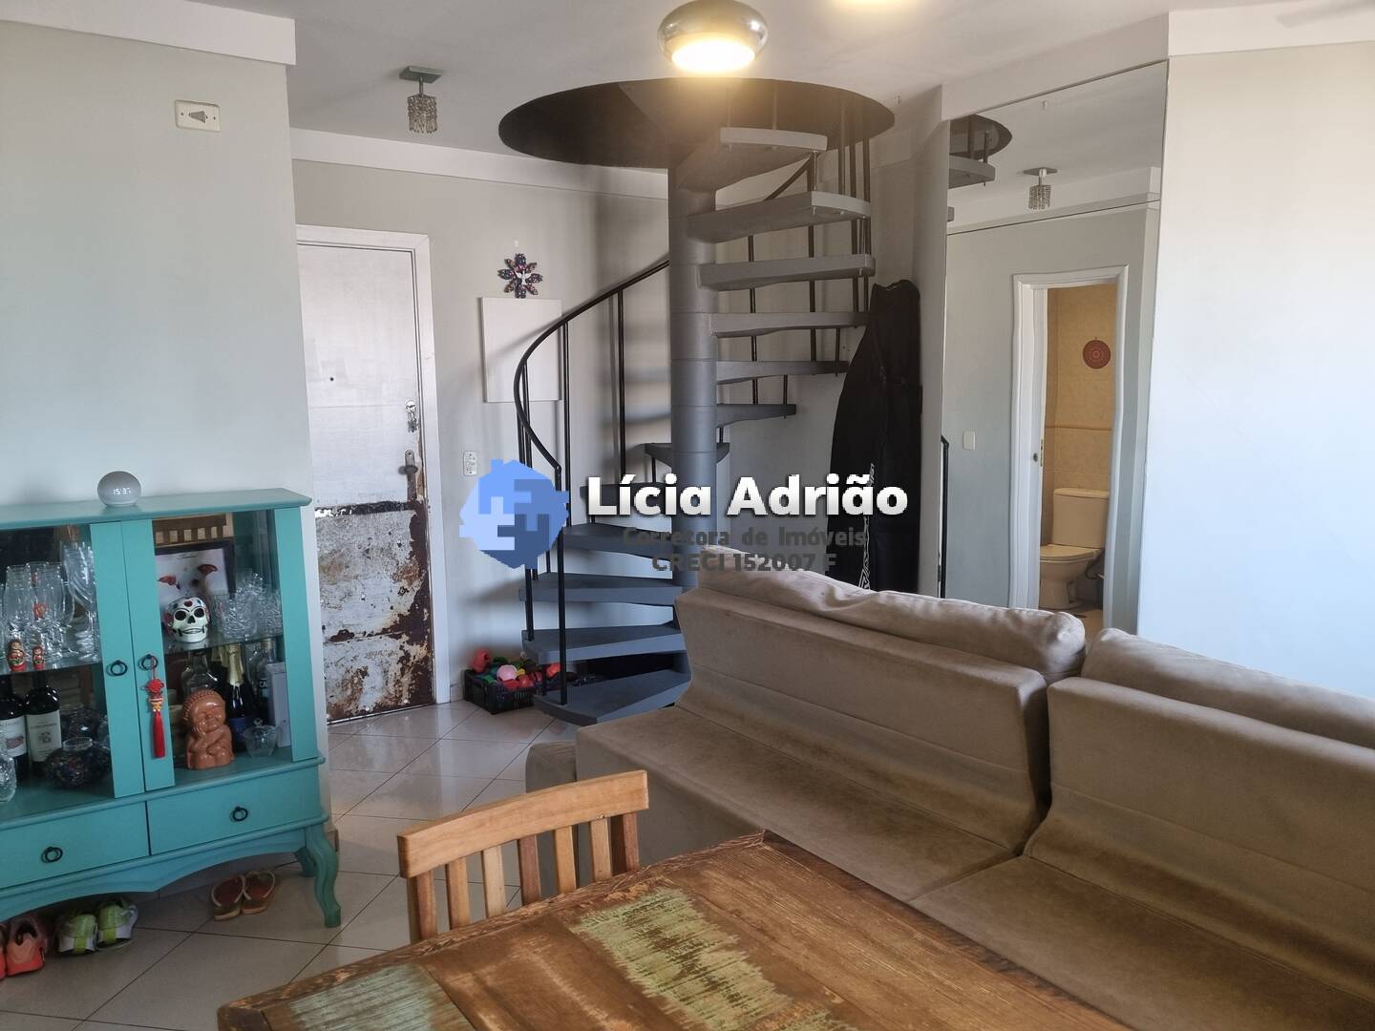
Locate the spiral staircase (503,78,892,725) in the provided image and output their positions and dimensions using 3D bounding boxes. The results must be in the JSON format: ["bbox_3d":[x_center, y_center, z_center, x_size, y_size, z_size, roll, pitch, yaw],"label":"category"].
[{"bbox_3d":[0.042,-0.397,4.618,1.580,2.640,1.580,-1,7,0],"label":"spiral staircase"}]

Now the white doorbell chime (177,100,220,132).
[{"bbox_3d":[-1.395,-1.139,2.947,0.118,0.075,0.012,-6,9,-34],"label":"white doorbell chime"}]

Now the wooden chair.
[{"bbox_3d":[-0.119,0.893,1.511,0.420,0.860,0.460,-6,9,-34],"label":"wooden chair"}]

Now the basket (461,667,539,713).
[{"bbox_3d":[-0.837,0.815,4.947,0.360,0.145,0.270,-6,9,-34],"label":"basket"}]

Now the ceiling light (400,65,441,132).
[{"bbox_3d":[-0.917,-1.423,3.559,0.113,0.206,0.113,-6,9,-34],"label":"ceiling light"}]

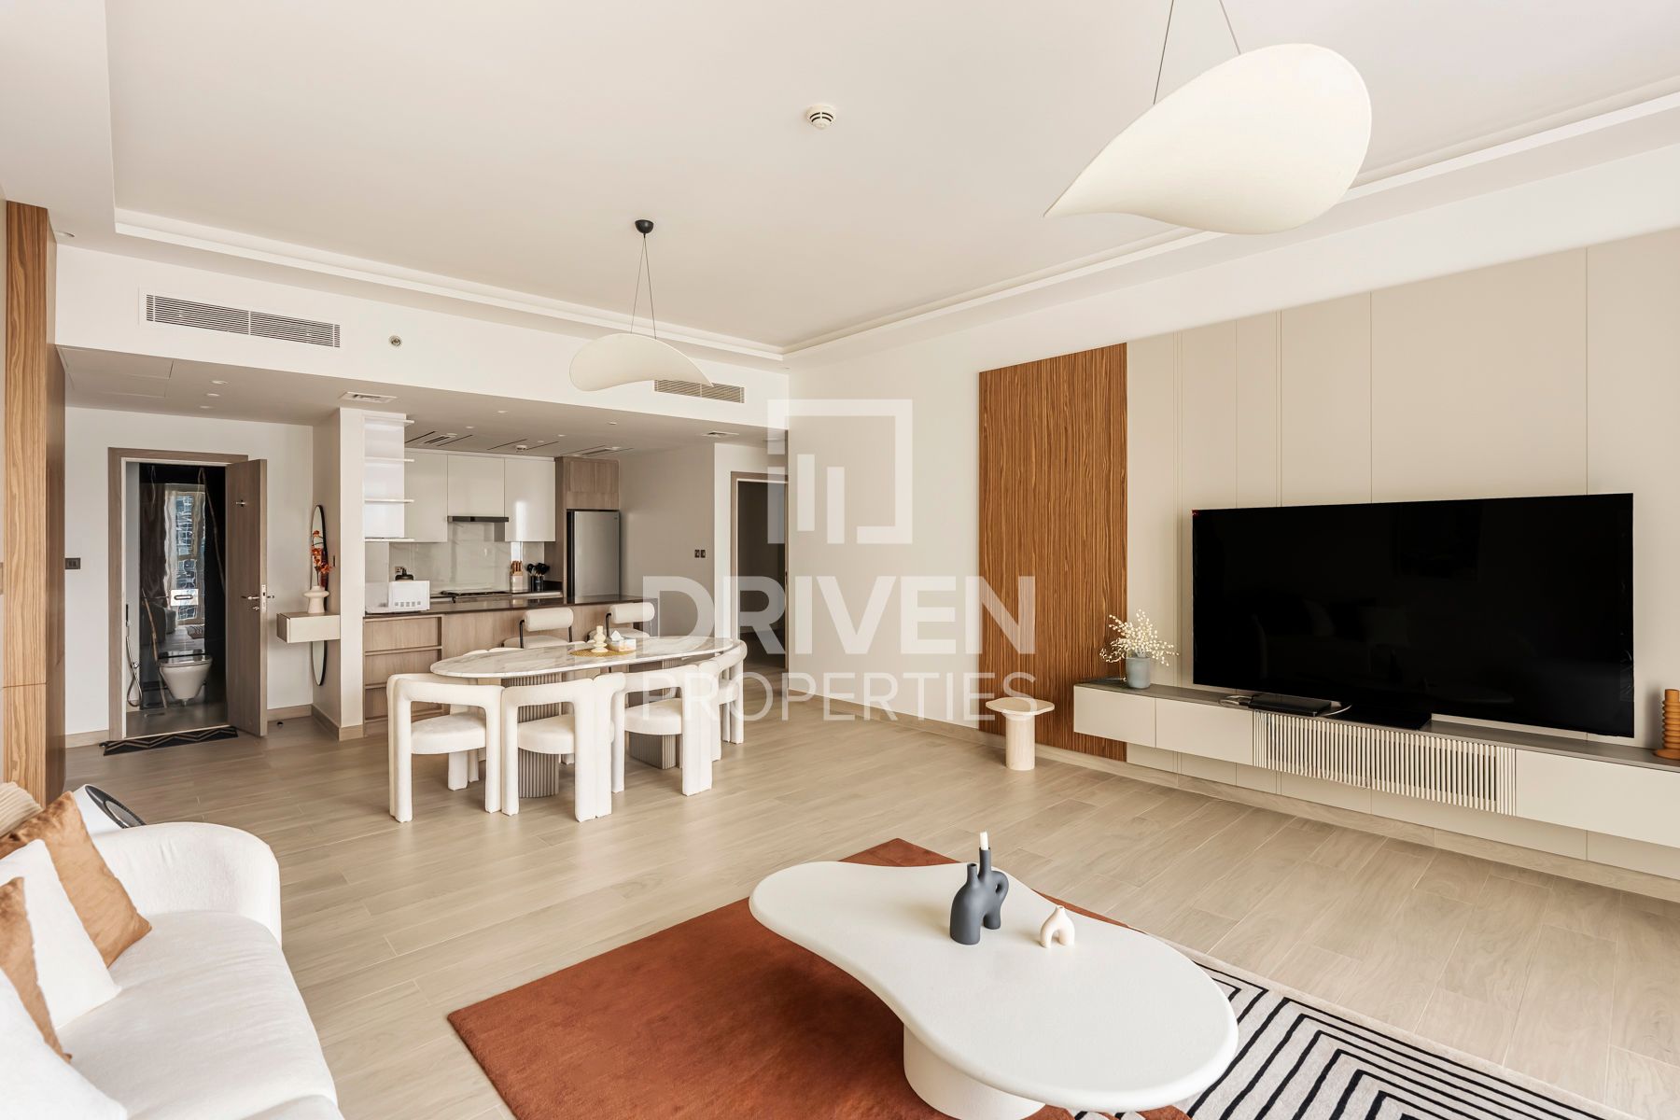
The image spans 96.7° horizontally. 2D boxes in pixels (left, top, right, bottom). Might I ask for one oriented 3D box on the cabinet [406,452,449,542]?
[{"bbox_3d":[-4.588,-0.662,8.050,0.580,0.940,0.350,-1,1,-43],"label":"cabinet"}]

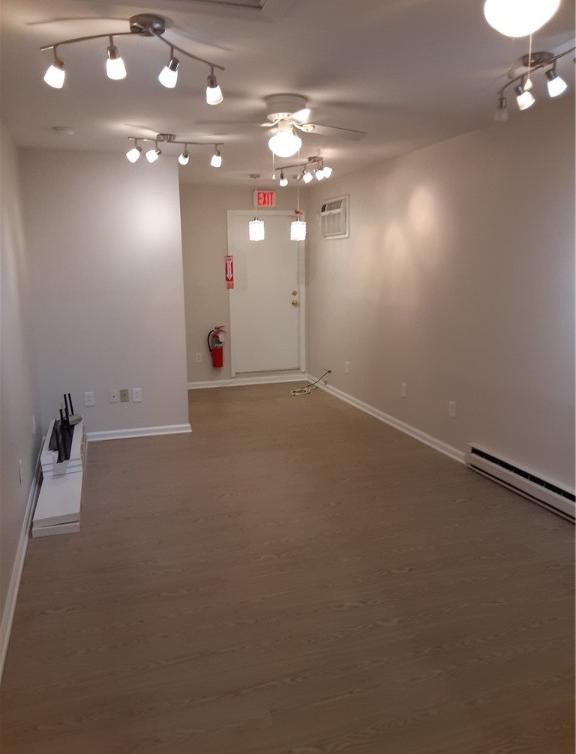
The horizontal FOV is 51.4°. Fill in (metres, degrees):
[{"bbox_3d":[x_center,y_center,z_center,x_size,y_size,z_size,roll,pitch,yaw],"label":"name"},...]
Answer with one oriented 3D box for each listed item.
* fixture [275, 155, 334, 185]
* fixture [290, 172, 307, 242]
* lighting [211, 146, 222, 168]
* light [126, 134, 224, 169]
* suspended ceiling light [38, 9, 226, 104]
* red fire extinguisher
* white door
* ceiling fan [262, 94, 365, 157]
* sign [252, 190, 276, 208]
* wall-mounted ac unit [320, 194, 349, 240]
[{"bbox_3d":[0.119,-1.892,5.508,0.230,0.220,0.840,-8,13,-31],"label":"fixture"},{"bbox_3d":[0.121,-1.907,6.798,0.155,0.710,0.155,-4,12,-18],"label":"fixture"},{"bbox_3d":[-0.542,-1.664,4.503,0.085,0.170,0.085,-4,12,-18],"label":"lighting"},{"bbox_3d":[-0.804,-1.656,4.402,0.780,0.220,0.250,-7,13,-30],"label":"light"},{"bbox_3d":[-0.598,-1.266,2.450,0.800,0.220,0.430,-4,12,-18],"label":"suspended ceiling light"},{"bbox_3d":[-0.896,-0.366,7.538,0.220,0.510,0.160,-4,12,-18],"label":"red fire extinguisher"},{"bbox_3d":[-0.252,-1.054,7.735,1.015,2.090,0.070,-4,12,-18],"label":"white door"},{"bbox_3d":[-0.014,-1.412,3.401,1.060,0.330,1.060,-4,12,-18],"label":"ceiling fan"},{"bbox_3d":[-0.275,-2.216,7.465,0.275,0.190,0.050,-4,12,-18],"label":"sign"},{"bbox_3d":[0.508,-1.798,6.835,0.075,0.430,0.740,-4,12,-18],"label":"wall-mounted ac unit"}]

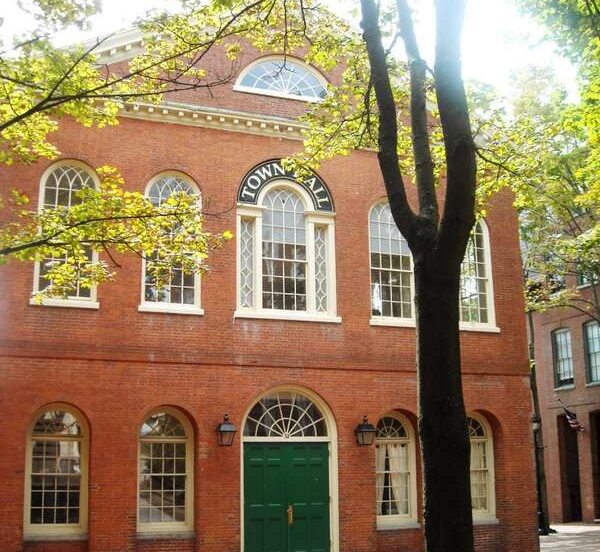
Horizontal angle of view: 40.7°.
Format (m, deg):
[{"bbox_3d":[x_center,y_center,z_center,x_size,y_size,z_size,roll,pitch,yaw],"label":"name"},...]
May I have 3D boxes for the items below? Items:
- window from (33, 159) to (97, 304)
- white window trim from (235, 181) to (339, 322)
[{"bbox_3d":[-4.529,-0.867,15.847,1.301,2.979,0.200,5,-15,-21],"label":"window"},{"bbox_3d":[-0.283,-0.571,17.470,2.354,3.119,0.220,5,-15,-21],"label":"white window trim"}]

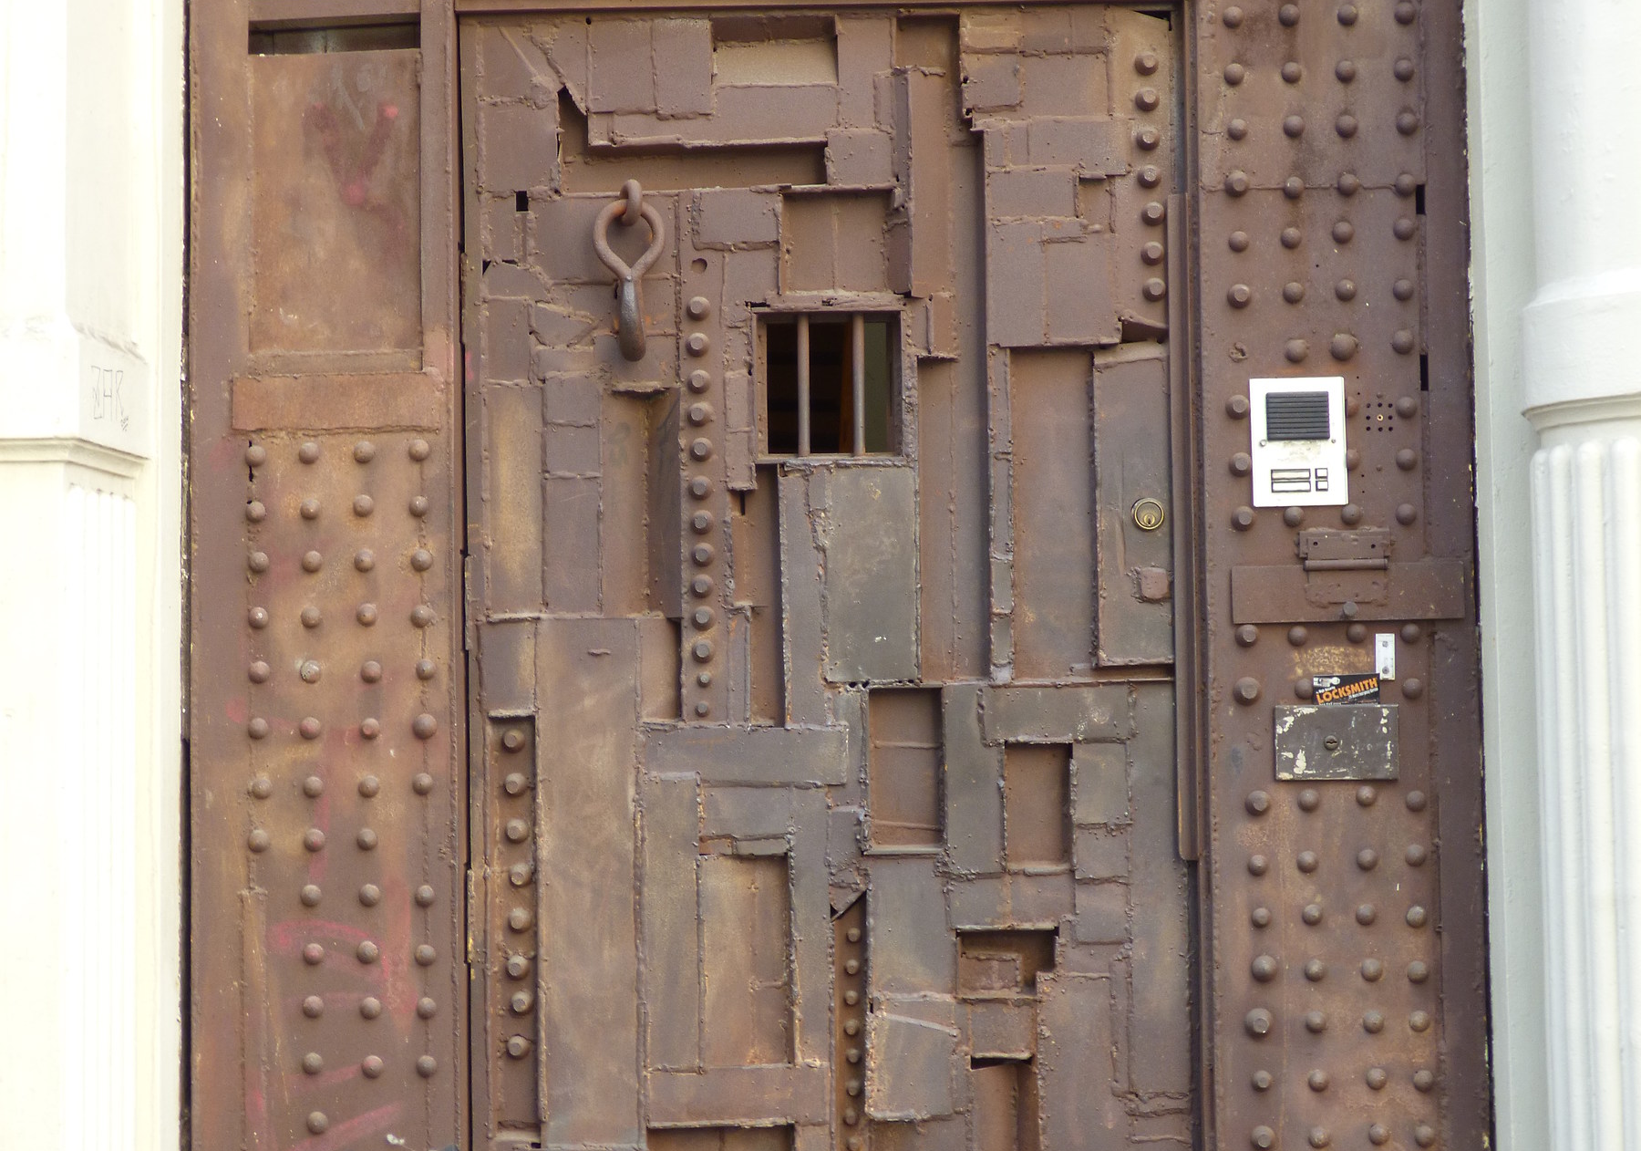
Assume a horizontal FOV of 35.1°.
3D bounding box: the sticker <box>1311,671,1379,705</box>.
[{"bbox_3d":[0.709,0.155,3.488,0.090,0.044,0.004,-1,-3,1],"label":"sticker"}]

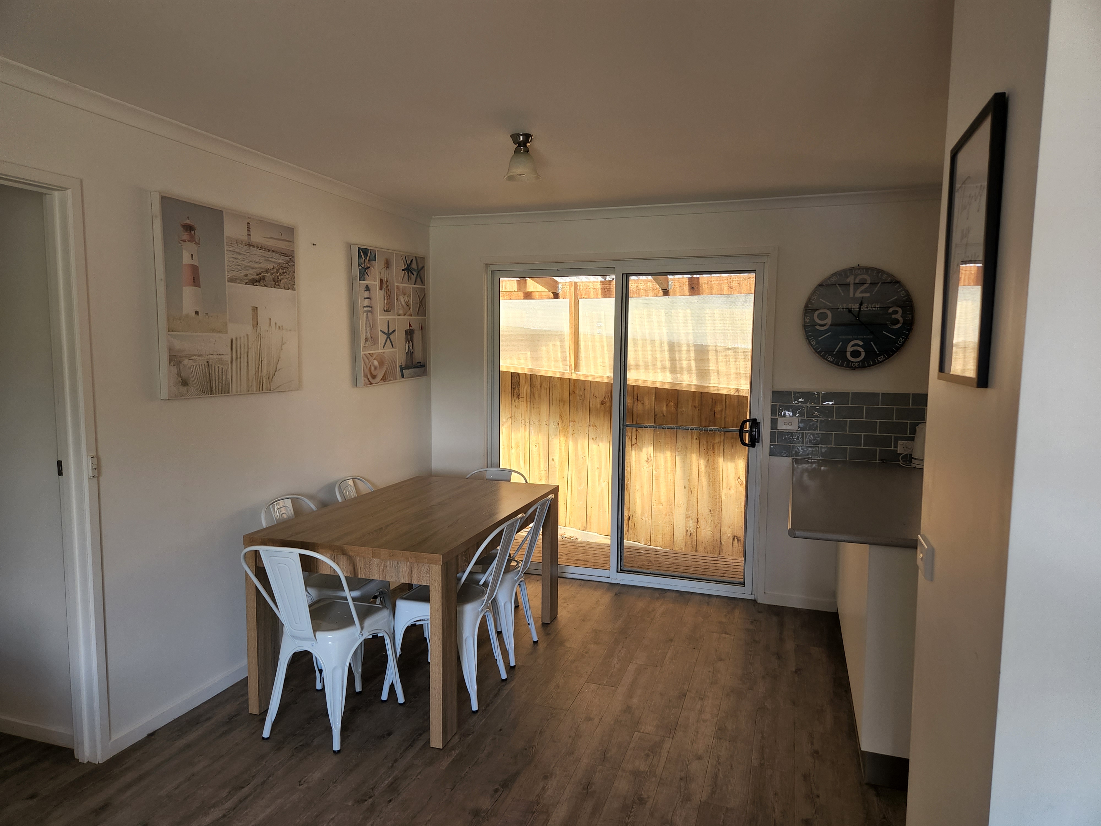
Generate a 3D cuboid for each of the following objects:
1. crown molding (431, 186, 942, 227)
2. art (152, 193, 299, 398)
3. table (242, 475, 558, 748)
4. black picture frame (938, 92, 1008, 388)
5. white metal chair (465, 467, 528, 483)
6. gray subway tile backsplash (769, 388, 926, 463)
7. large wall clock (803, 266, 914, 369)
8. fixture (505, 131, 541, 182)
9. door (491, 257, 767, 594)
[{"bbox_3d":[0.647,-1.219,4.399,3.081,0.060,0.060,2,6,18],"label":"crown molding"},{"bbox_3d":[-1.383,-0.478,3.206,0.038,0.793,0.797,2,6,18],"label":"art"},{"bbox_3d":[-0.598,0.829,3.584,0.892,0.752,1.465,2,6,18],"label":"table"},{"bbox_3d":[0.753,-0.283,1.322,0.018,0.459,0.345,2,6,18],"label":"black picture frame"},{"bbox_3d":[-0.398,0.744,4.180,0.440,0.820,0.460,2,6,18],"label":"white metal chair"},{"bbox_3d":[1.702,0.079,4.183,0.844,0.390,0.012,2,6,18],"label":"gray subway tile backsplash"},{"bbox_3d":[1.729,-0.528,4.110,0.580,0.580,0.030,2,6,18],"label":"large wall clock"},{"bbox_3d":[-0.116,-1.041,2.989,0.163,0.168,0.163,1,5,0],"label":"fixture"},{"bbox_3d":[0.429,0.058,4.646,1.870,2.115,0.120,2,6,18],"label":"door"}]

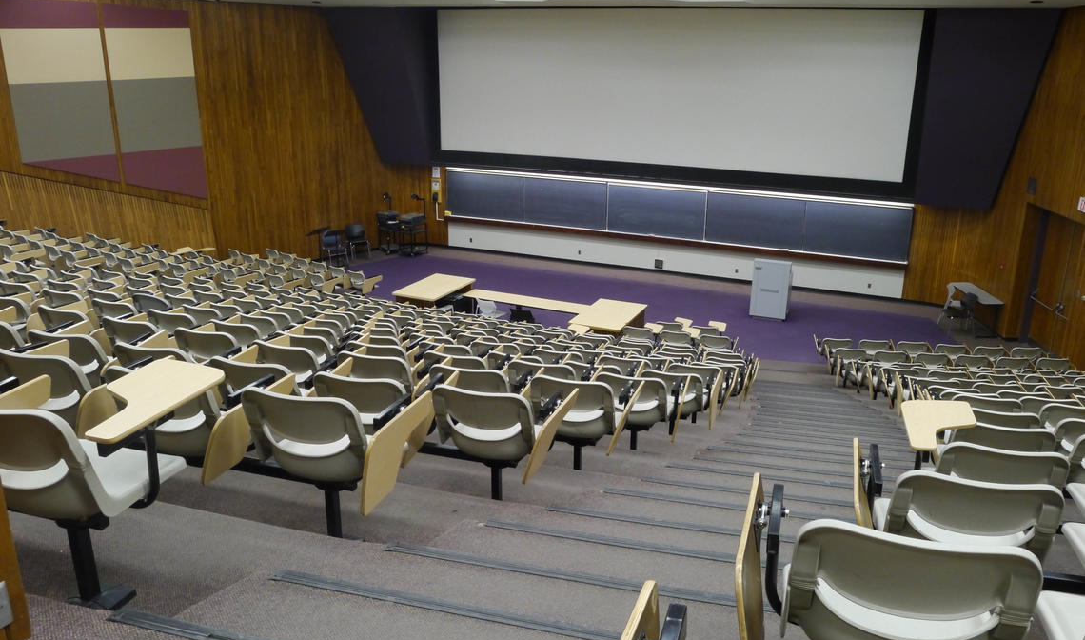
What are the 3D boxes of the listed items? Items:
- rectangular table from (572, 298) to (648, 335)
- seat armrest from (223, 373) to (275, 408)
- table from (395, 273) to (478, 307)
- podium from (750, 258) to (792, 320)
[{"bbox_3d":[1.199,0.249,15.928,0.950,0.750,1.680,8,19,22],"label":"rectangular table"},{"bbox_3d":[-1.095,0.271,3.336,0.030,0.050,0.255,8,19,22],"label":"seat armrest"},{"bbox_3d":[-2.126,-0.303,17.515,0.950,0.750,1.680,8,19,22],"label":"table"},{"bbox_3d":[4.758,-0.666,18.161,0.740,1.240,0.600,8,19,22],"label":"podium"}]

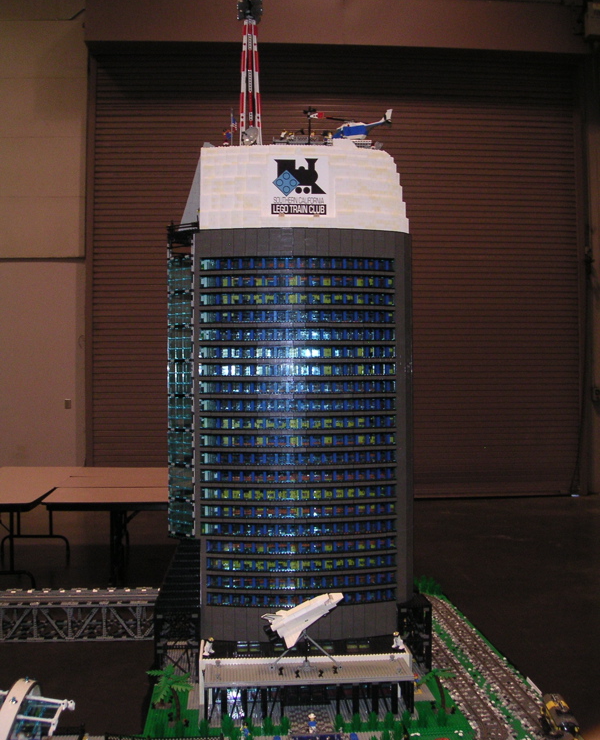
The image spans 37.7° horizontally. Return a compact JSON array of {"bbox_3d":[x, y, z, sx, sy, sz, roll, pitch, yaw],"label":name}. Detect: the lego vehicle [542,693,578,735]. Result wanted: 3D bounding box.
[{"bbox_3d":[0.588,0.806,1.985,0.054,0.085,0.180,0,0,6],"label":"lego vehicle"}]

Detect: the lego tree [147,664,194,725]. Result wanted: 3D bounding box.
[{"bbox_3d":[-0.309,0.781,2.090,0.113,0.120,0.108,0,0,-5],"label":"lego tree"}]

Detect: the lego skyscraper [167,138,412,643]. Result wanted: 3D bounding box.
[{"bbox_3d":[-0.034,0.090,2.570,0.690,1.430,0.420,0,0,-5],"label":"lego skyscraper"}]

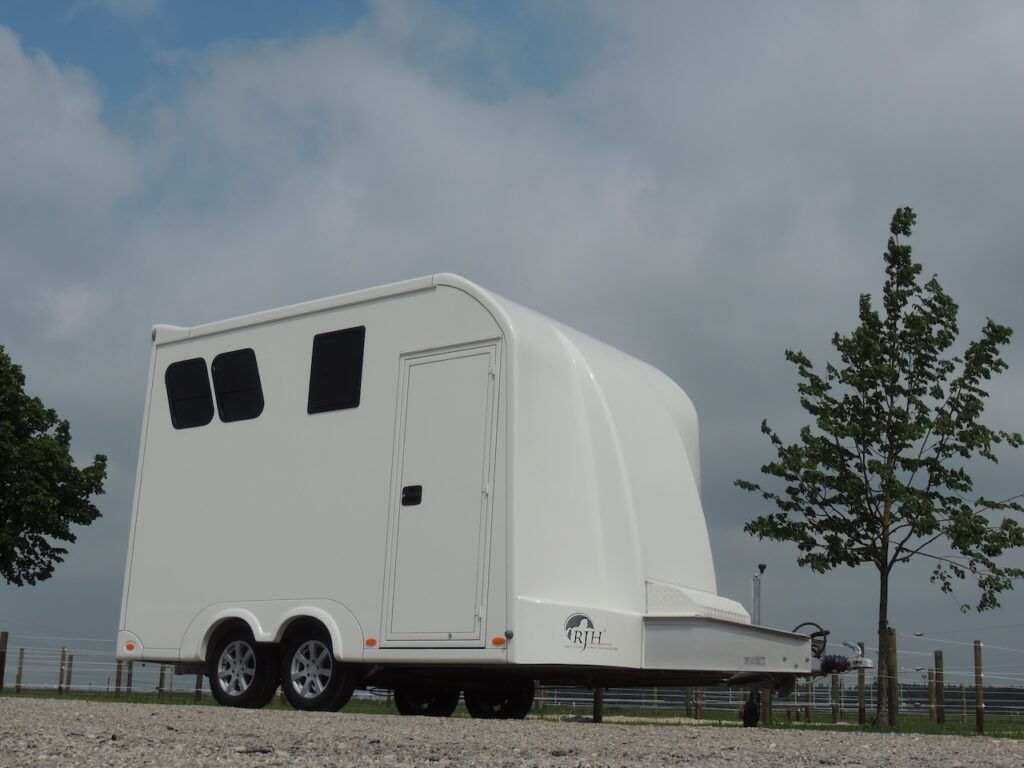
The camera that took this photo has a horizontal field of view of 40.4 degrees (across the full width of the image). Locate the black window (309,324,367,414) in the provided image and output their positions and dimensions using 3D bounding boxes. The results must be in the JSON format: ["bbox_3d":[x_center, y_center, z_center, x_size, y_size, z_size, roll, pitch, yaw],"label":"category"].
[{"bbox_3d":[-1.309,-0.103,10.361,0.550,0.625,0.050,-8,-18,38],"label":"black window"}]

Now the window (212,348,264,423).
[{"bbox_3d":[-2.185,0.010,11.053,0.695,0.594,0.050,-8,-18,38],"label":"window"}]

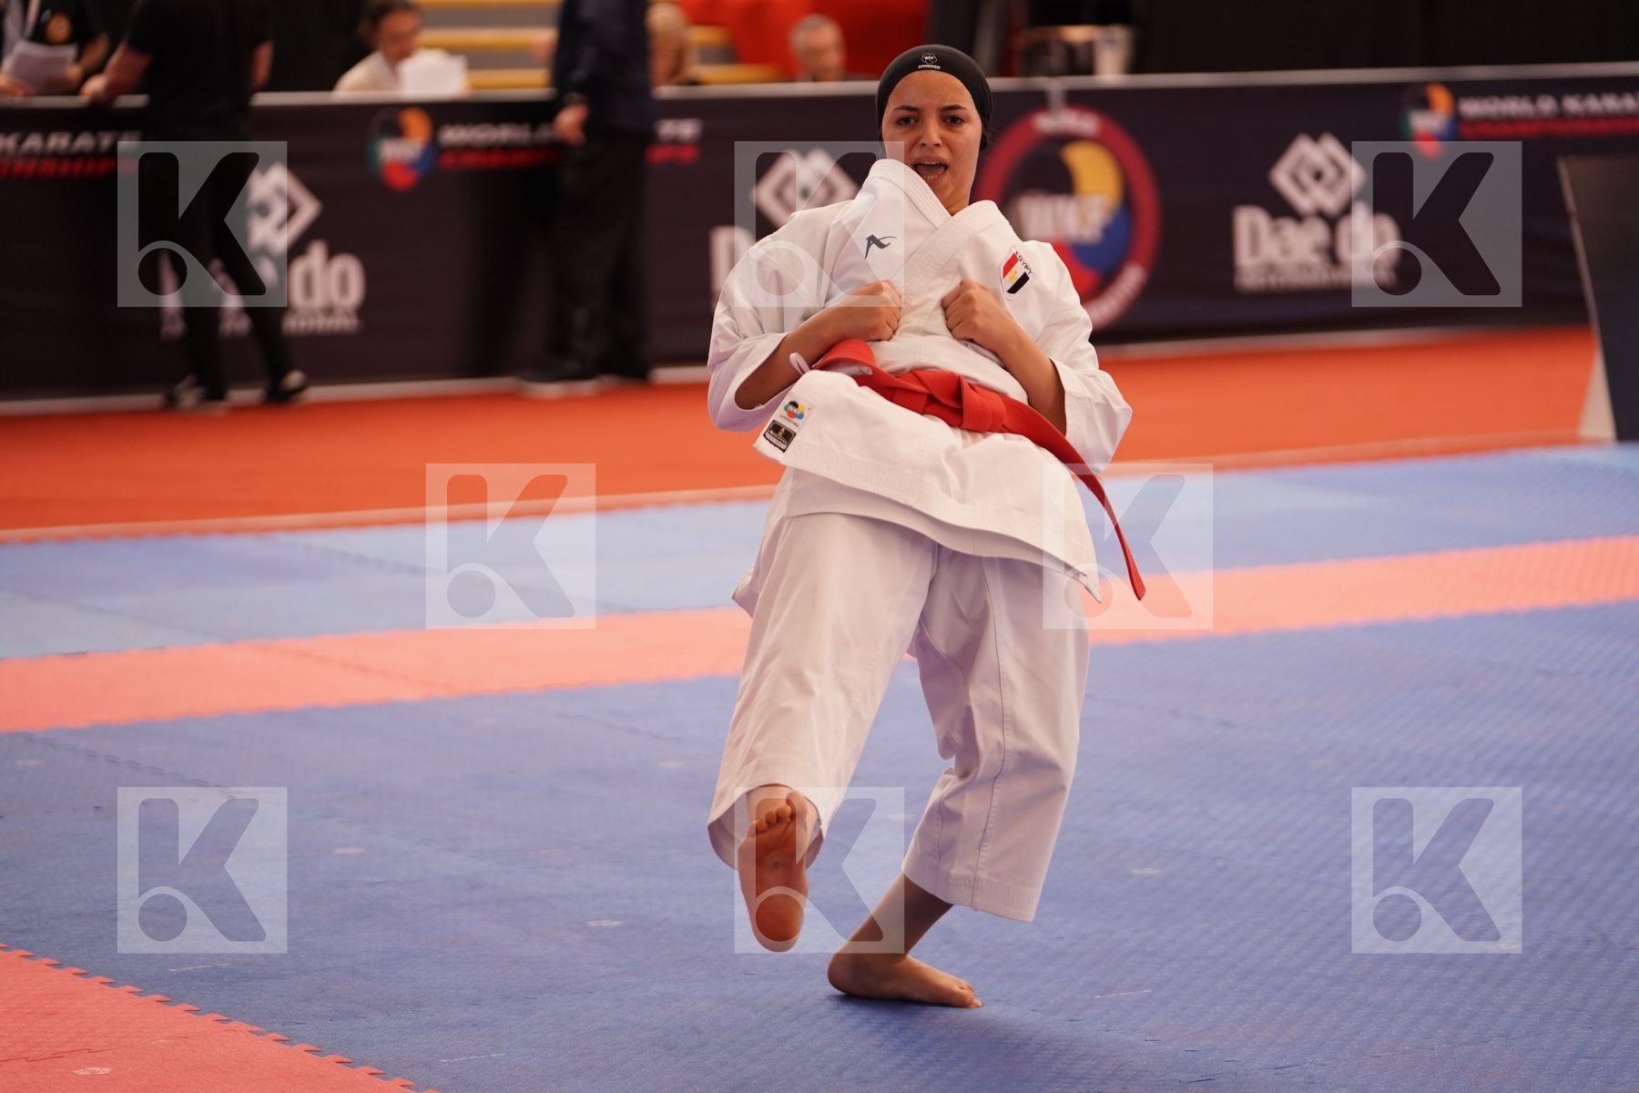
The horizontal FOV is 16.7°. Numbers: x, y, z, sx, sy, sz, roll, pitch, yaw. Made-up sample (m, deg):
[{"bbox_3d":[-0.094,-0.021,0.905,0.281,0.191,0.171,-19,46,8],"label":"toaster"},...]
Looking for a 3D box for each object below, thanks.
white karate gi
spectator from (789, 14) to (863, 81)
[{"bbox_3d":[0.140,0.000,7.710,0.620,1.040,0.800,0,6,-5],"label":"white karate gi"},{"bbox_3d":[0.064,-1.383,21.215,0.550,1.240,0.750,-4,7,-33],"label":"spectator"}]

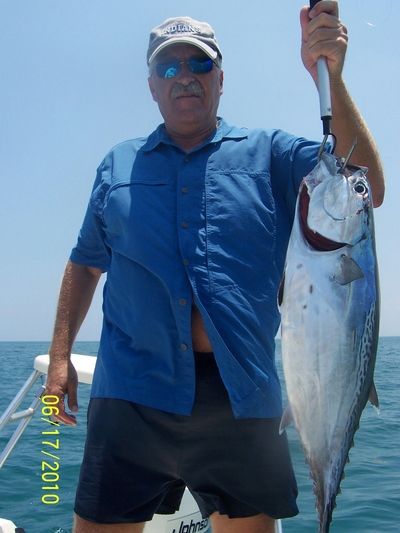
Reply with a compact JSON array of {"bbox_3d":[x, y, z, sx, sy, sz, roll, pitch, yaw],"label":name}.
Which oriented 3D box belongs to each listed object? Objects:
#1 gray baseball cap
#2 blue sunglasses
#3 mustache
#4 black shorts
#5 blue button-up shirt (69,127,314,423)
[{"bbox_3d":[-0.038,-0.543,1.393,0.180,0.140,0.265,6,4,2],"label":"gray baseball cap"},{"bbox_3d":[-0.032,-0.459,1.372,0.142,0.045,0.130,6,4,2],"label":"blue sunglasses"},{"bbox_3d":[-0.029,-0.406,1.310,0.078,0.034,0.030,6,4,2],"label":"mustache"},{"bbox_3d":[-0.030,0.349,1.296,0.510,0.400,0.310,-1,-7,6],"label":"black shorts"},{"bbox_3d":[-0.015,-0.015,1.363,0.590,0.710,0.340,-1,-7,6],"label":"blue button-up shirt"}]

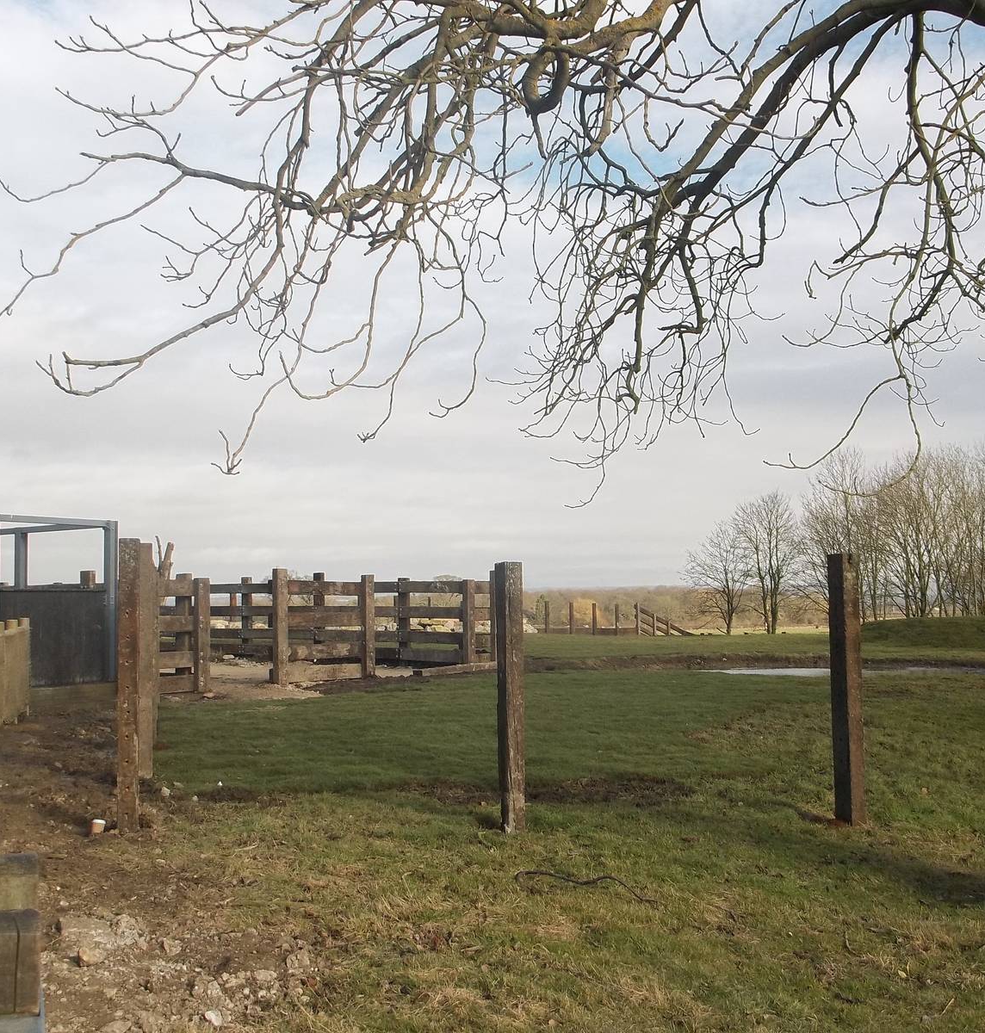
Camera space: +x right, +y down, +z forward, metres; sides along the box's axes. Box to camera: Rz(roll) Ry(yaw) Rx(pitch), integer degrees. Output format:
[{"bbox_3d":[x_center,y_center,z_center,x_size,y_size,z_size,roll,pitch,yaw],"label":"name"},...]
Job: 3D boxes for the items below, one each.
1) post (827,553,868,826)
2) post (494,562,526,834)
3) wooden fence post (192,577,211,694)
[{"bbox_3d":[2.502,1.217,9.250,0.130,1.880,0.240,0,-3,-14],"label":"post"},{"bbox_3d":[0.123,1.260,9.100,0.130,1.870,0.240,0,-3,-14],"label":"post"},{"bbox_3d":[-4.655,1.902,21.000,0.130,1.850,0.250,-3,-4,38],"label":"wooden fence post"}]

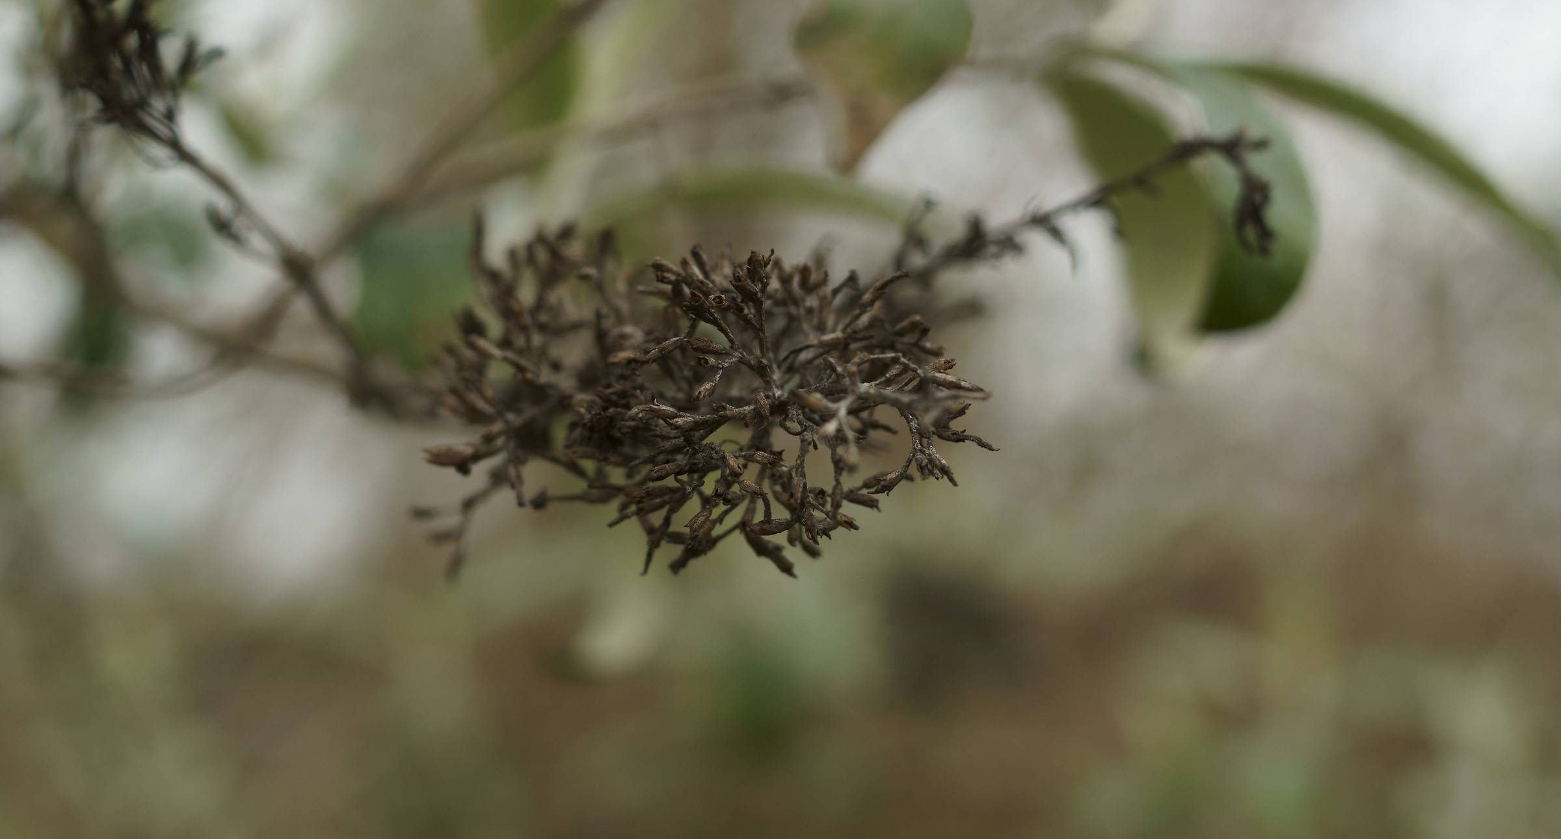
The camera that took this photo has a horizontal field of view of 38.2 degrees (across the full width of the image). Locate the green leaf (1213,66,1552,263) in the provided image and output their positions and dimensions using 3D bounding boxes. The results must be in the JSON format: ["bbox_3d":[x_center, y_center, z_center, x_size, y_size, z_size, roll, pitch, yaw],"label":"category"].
[{"bbox_3d":[0.143,-0.061,0.530,0.091,0.017,0.025,27,3,0],"label":"green leaf"}]

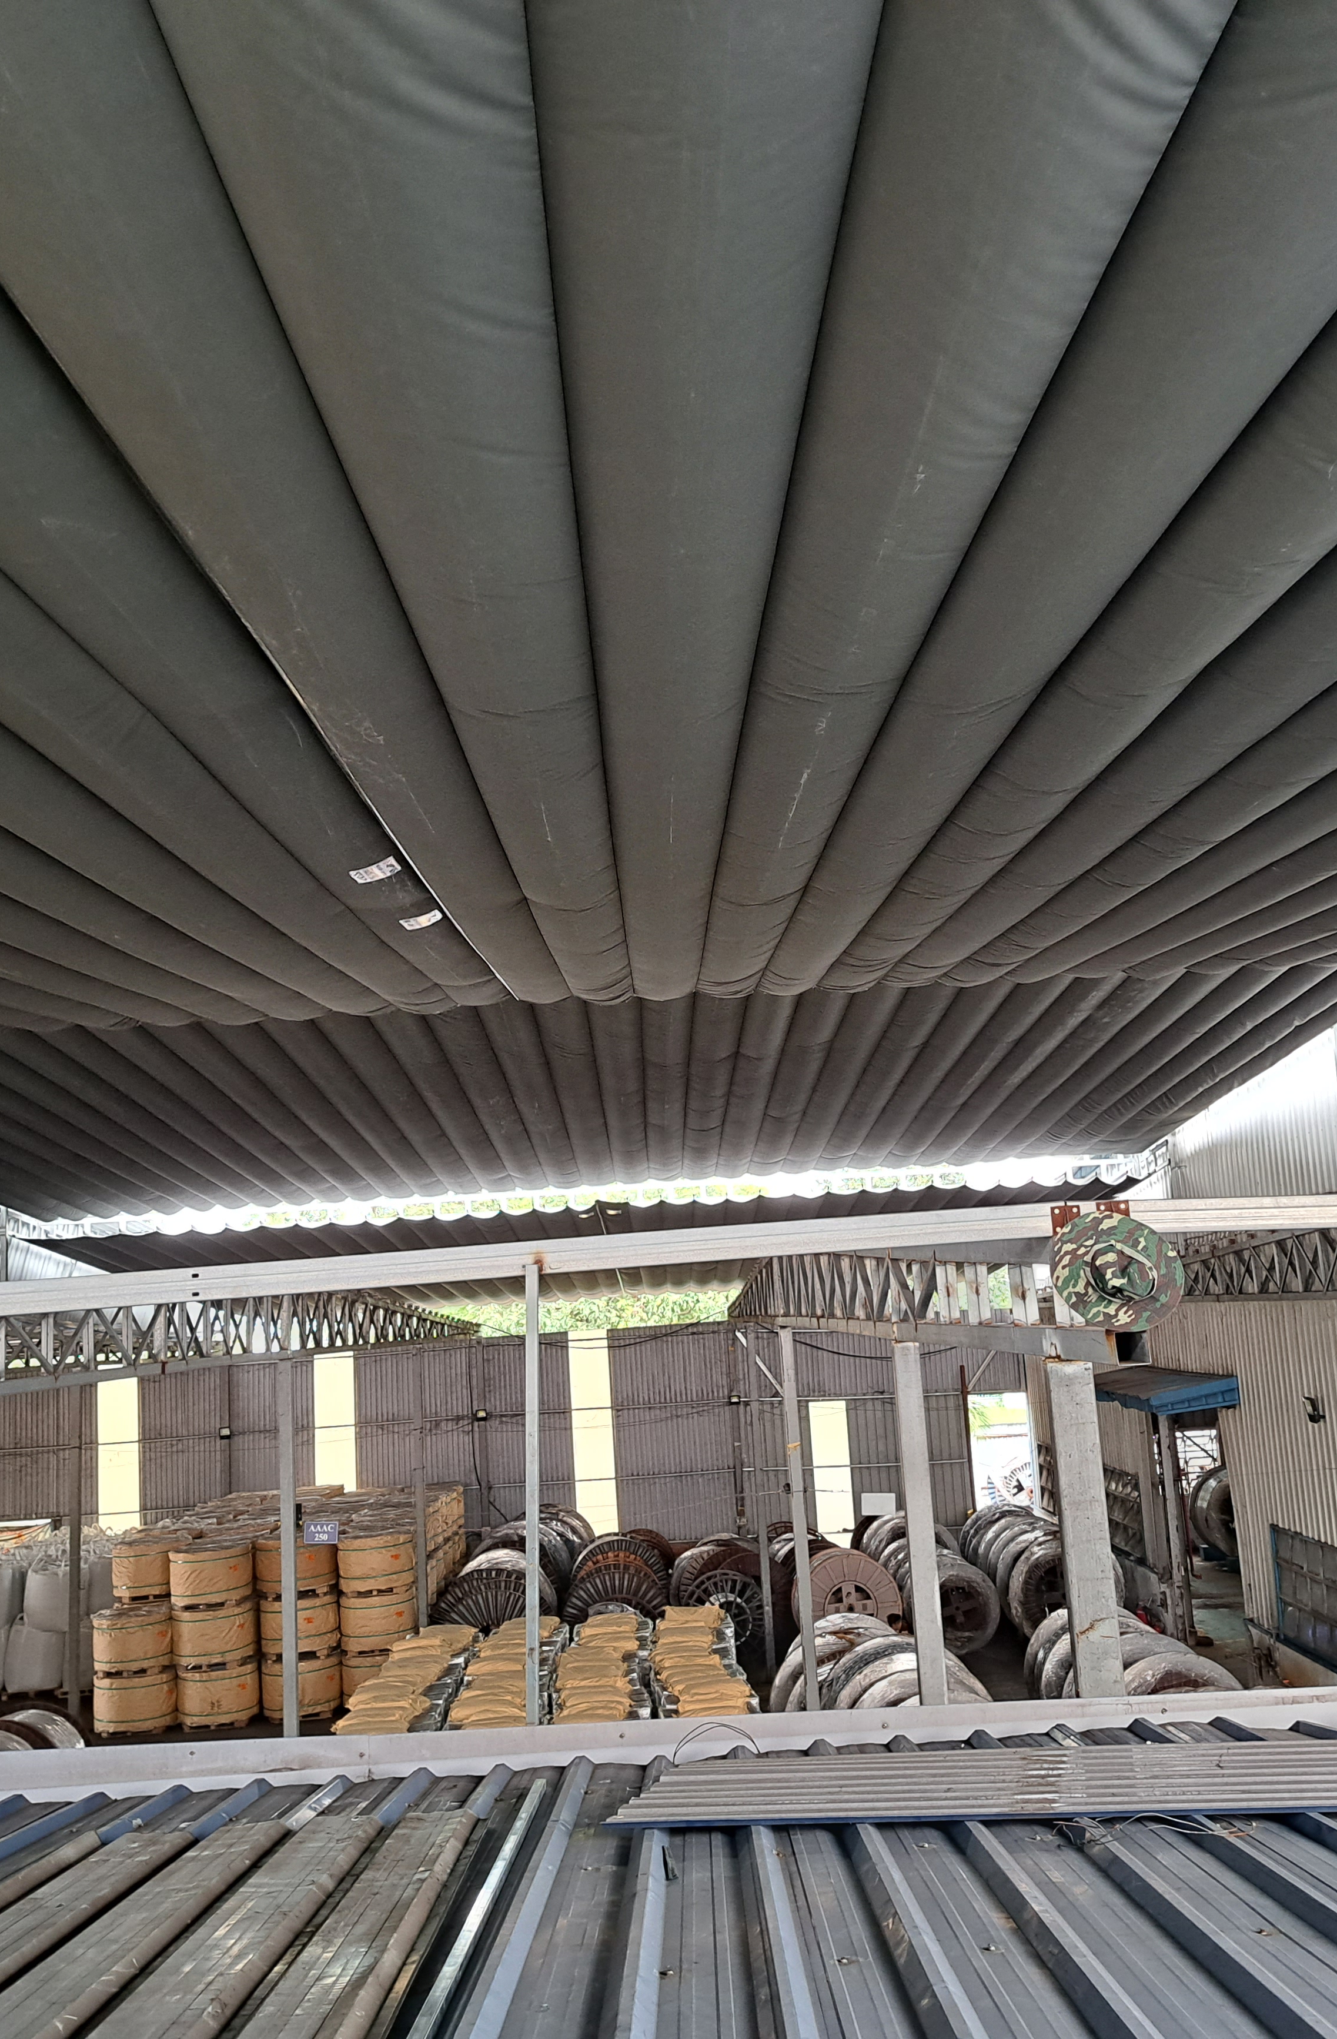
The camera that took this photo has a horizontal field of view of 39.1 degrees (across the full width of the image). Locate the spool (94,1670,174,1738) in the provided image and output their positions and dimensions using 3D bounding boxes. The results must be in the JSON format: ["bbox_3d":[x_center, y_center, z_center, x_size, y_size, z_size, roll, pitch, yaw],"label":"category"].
[{"bbox_3d":[-8.280,10.569,29.308,1.240,0.850,1.240,-3,-9,-1],"label":"spool"}]

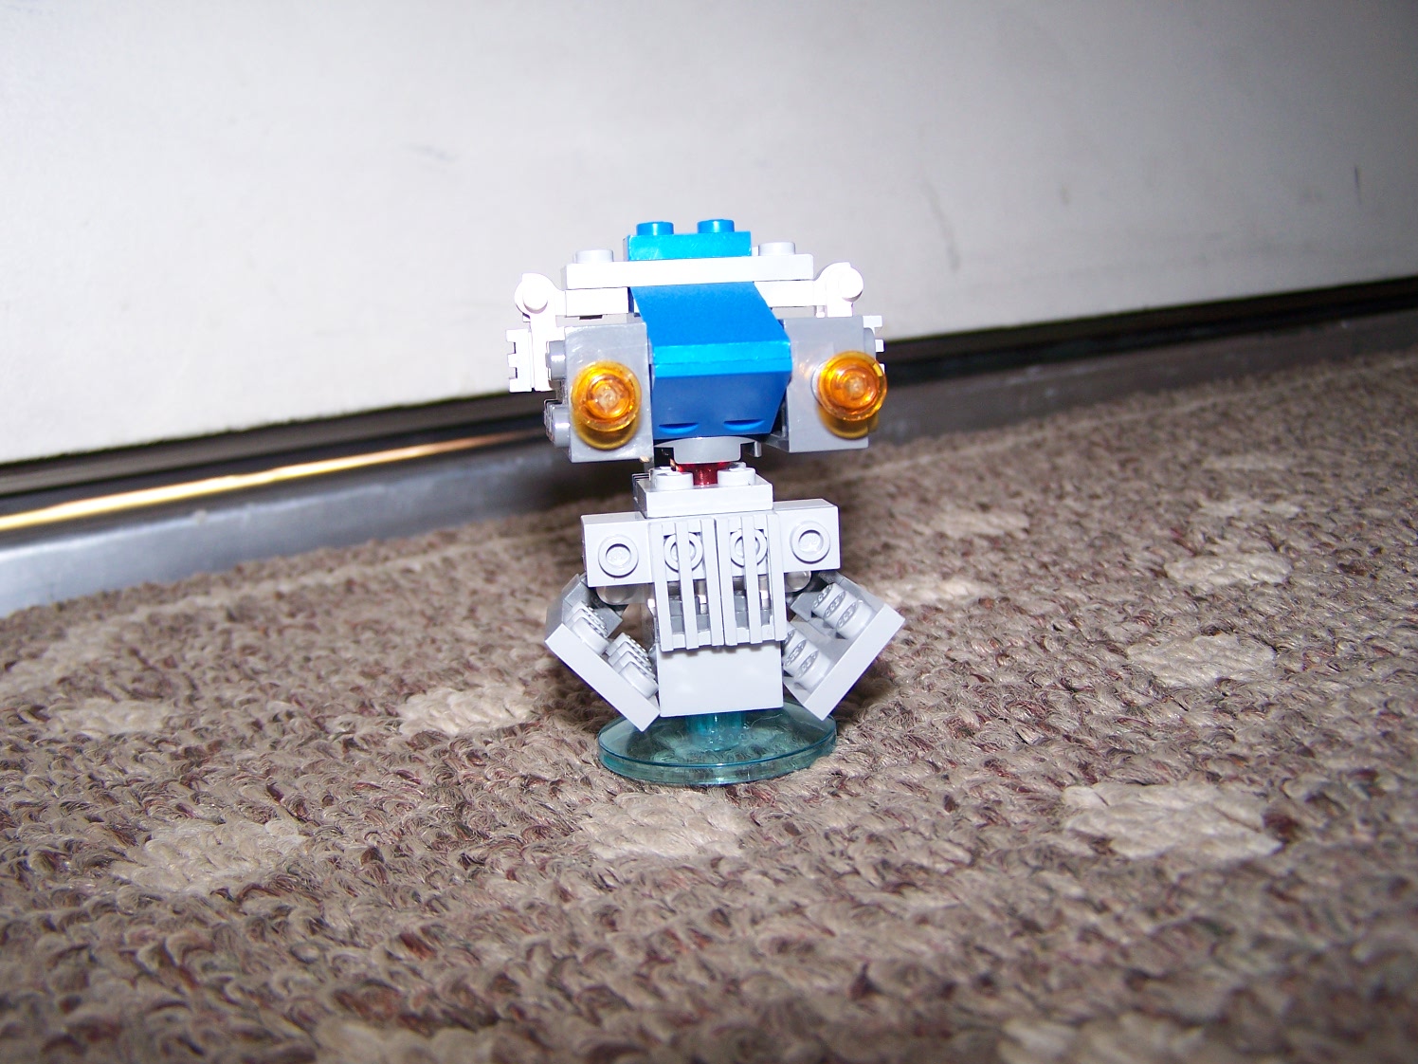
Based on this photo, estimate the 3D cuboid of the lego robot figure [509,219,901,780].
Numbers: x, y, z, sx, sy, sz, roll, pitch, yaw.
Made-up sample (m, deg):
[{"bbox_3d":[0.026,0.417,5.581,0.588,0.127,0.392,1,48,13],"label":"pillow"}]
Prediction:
[{"bbox_3d":[0.000,-0.004,0.199,0.050,0.070,0.042,-4,8,-7],"label":"lego robot figure"}]

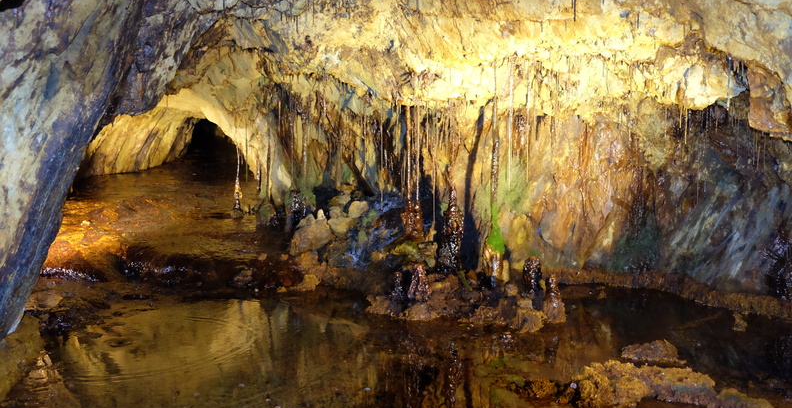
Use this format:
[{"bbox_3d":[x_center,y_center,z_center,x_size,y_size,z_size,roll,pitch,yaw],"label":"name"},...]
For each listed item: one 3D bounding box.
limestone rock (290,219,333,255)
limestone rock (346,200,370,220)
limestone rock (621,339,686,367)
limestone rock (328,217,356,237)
[{"bbox_3d":[-0.748,0.286,6.075,0.360,0.290,0.270,0,6,0],"label":"limestone rock"},{"bbox_3d":[-0.353,0.051,6.455,0.215,0.150,0.170,0,6,0],"label":"limestone rock"},{"bbox_3d":[1.395,0.806,3.716,0.335,0.105,0.220,1,6,12],"label":"limestone rock"},{"bbox_3d":[-0.488,0.205,6.248,0.250,0.165,0.200,0,6,0],"label":"limestone rock"}]

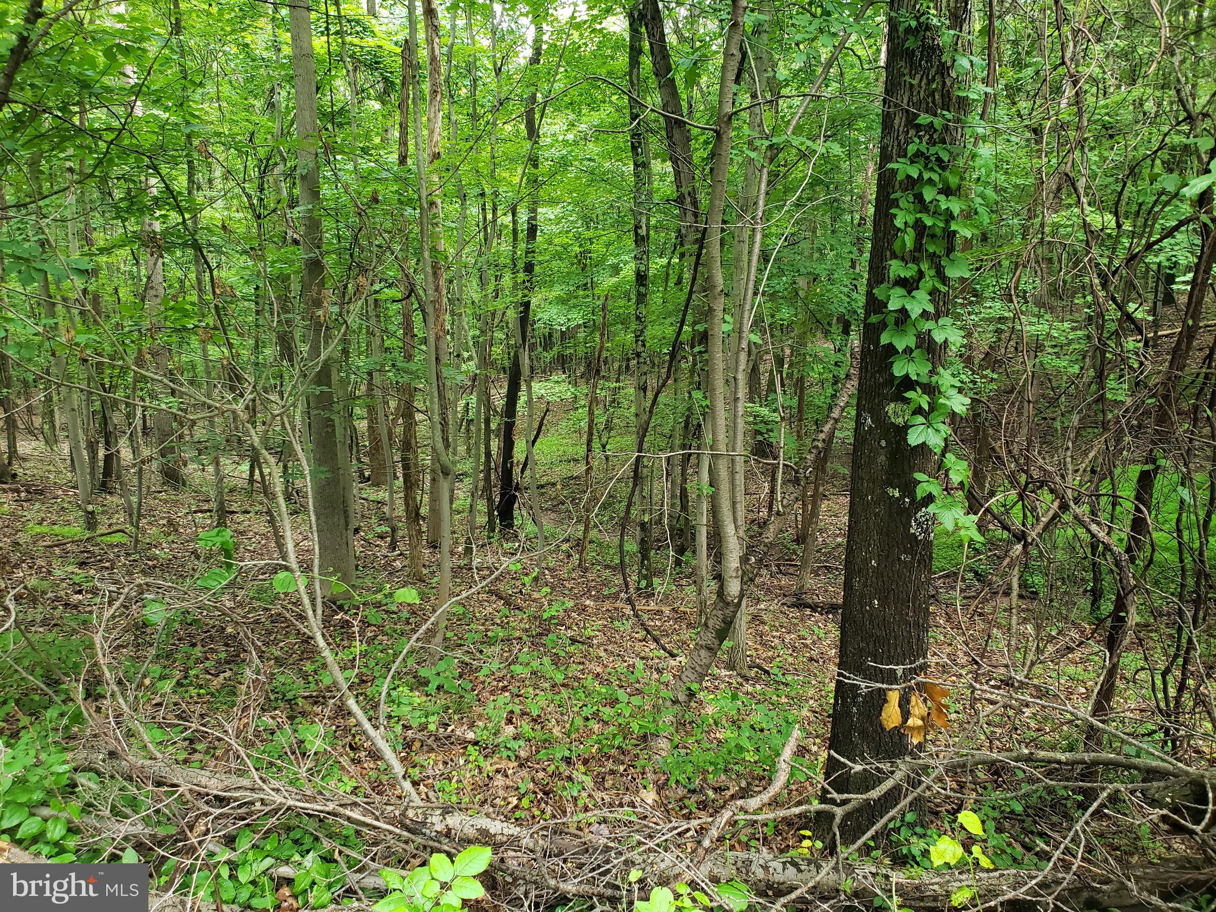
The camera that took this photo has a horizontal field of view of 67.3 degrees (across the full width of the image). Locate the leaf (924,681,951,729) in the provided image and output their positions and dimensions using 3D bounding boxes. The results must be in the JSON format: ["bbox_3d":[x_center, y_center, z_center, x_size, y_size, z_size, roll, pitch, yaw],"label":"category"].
[{"bbox_3d":[0.982,0.740,2.720,0.075,0.143,0.055,3,9,17],"label":"leaf"}]

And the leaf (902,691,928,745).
[{"bbox_3d":[0.908,0.775,2.700,0.074,0.160,0.055,2,9,14],"label":"leaf"}]

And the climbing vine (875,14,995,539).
[{"bbox_3d":[1.015,-0.526,2.850,0.340,1.600,0.270,1,9,7],"label":"climbing vine"}]

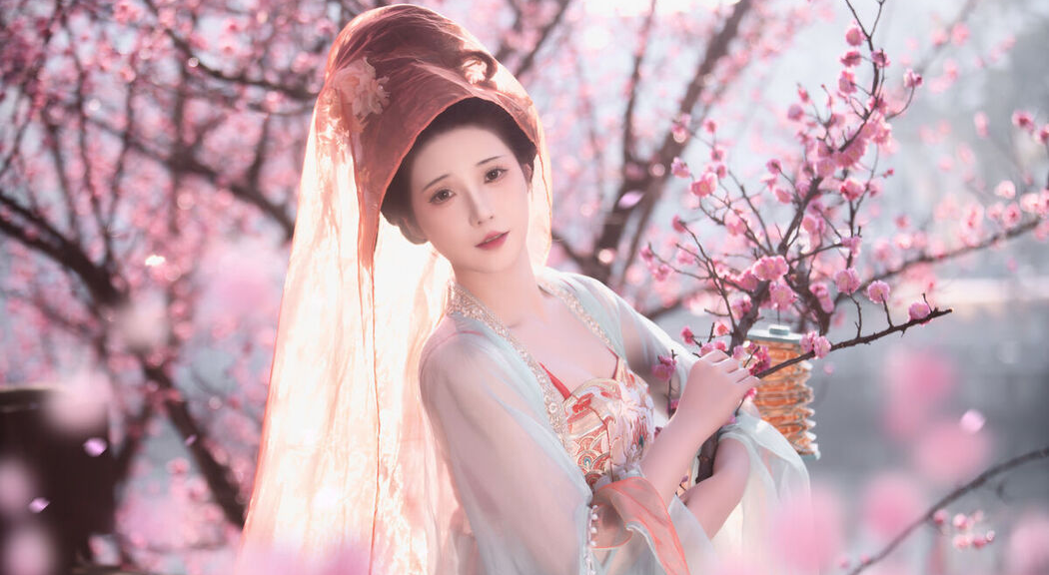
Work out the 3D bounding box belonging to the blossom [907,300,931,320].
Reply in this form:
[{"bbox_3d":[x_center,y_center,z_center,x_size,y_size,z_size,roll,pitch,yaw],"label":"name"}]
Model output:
[{"bbox_3d":[0.435,0.025,2.820,0.026,0.023,0.016,0,-17,-6],"label":"blossom"}]

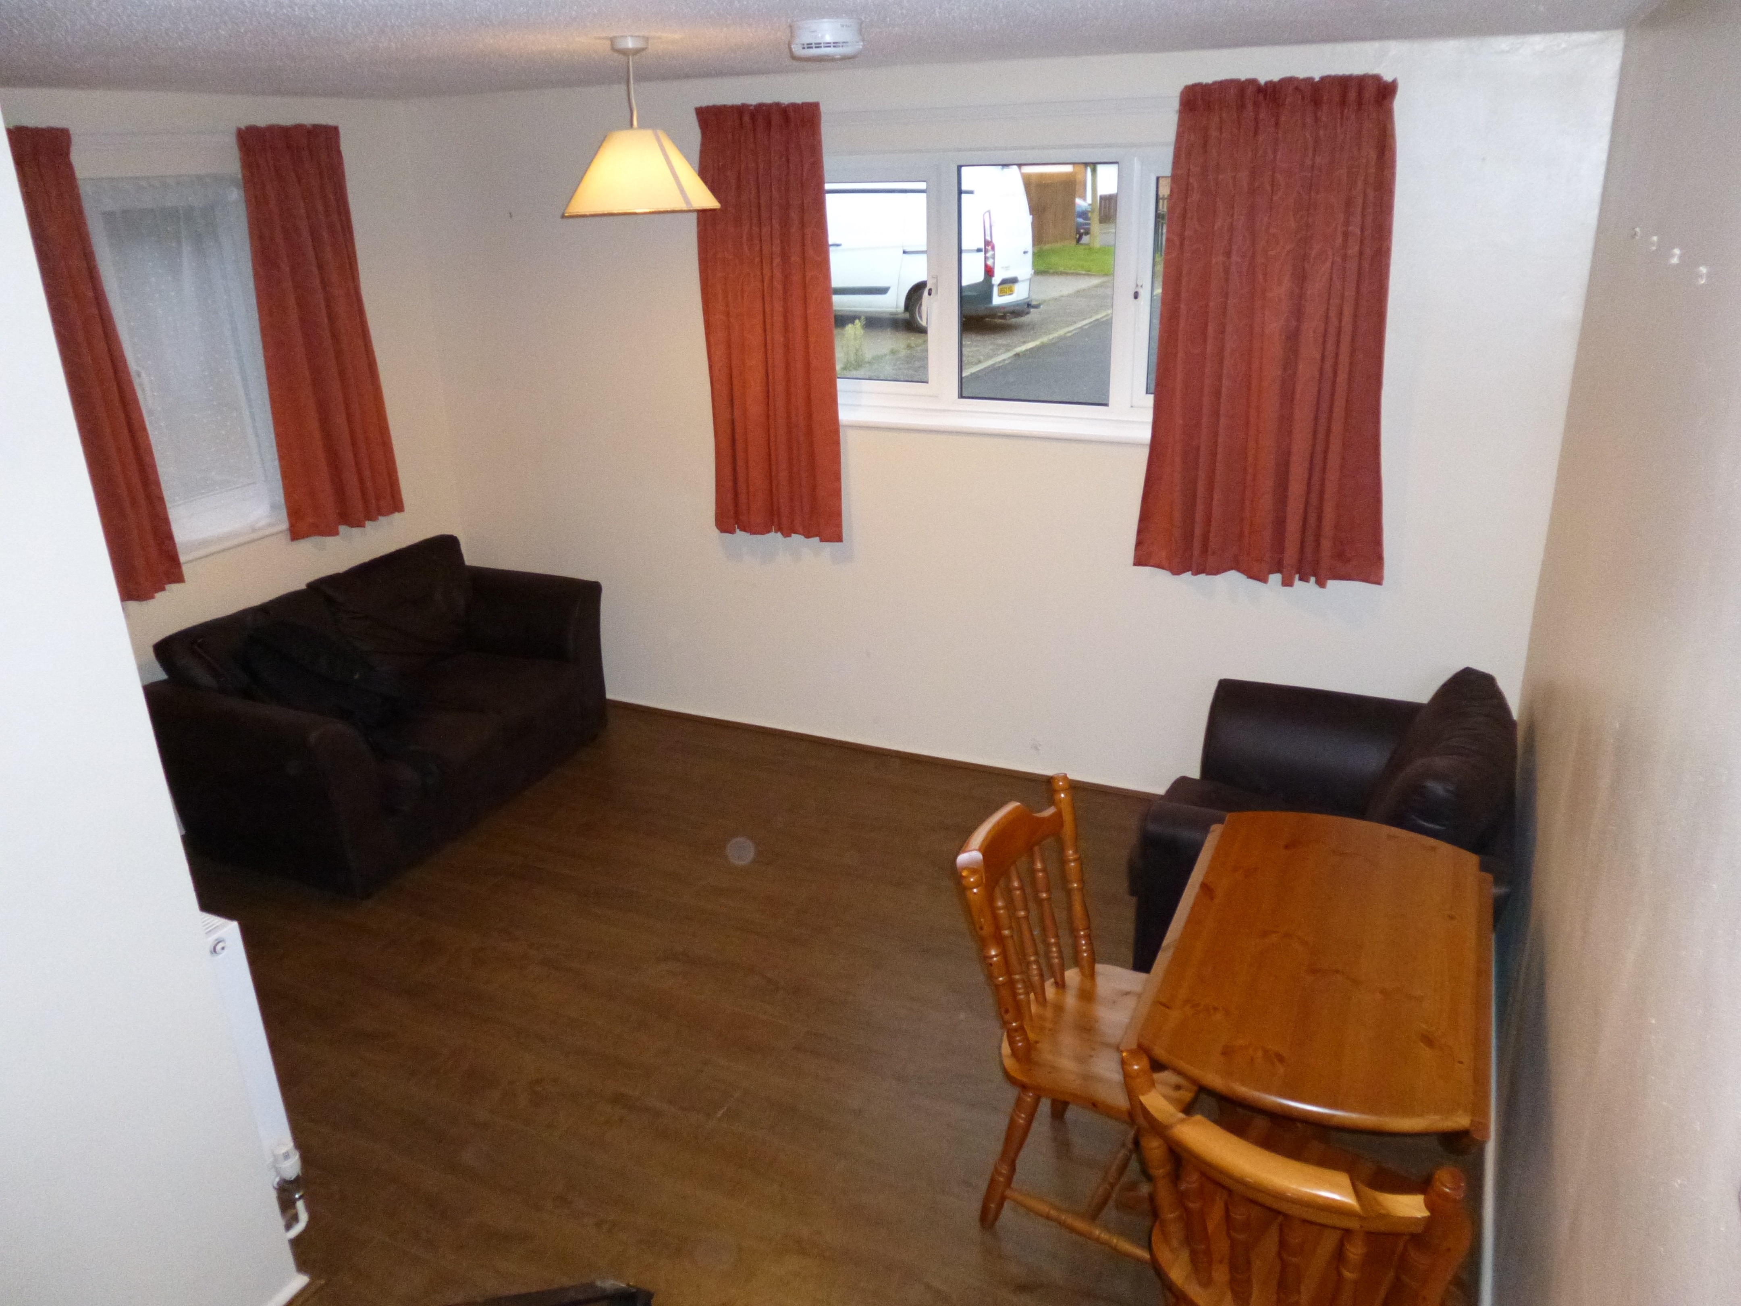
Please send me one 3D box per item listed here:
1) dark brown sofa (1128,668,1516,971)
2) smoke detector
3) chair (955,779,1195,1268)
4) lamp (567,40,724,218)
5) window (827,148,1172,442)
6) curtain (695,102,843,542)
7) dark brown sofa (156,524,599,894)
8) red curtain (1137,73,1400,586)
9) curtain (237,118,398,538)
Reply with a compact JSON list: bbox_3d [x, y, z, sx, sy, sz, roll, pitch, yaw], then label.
[{"bbox_3d":[1.299,0.442,3.576,0.900,0.770,1.030,8,23,23],"label":"dark brown sofa"},{"bbox_3d":[-0.091,-1.280,2.627,0.147,0.065,0.147,-1,21,0],"label":"smoke detector"},{"bbox_3d":[0.490,0.778,2.585,0.465,0.906,0.440,12,25,30],"label":"chair"},{"bbox_3d":[-0.538,-1.214,2.913,0.360,0.375,0.360,-1,21,0],"label":"lamp"},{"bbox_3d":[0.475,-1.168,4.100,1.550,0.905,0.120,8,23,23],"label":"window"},{"bbox_3d":[-0.350,-1.103,4.386,0.530,1.475,0.120,8,23,23],"label":"curtain"},{"bbox_3d":[-1.705,0.115,4.553,0.863,0.810,1.450,8,23,23],"label":"dark brown sofa"},{"bbox_3d":[1.185,-0.891,3.718,0.735,1.455,0.130,8,23,23],"label":"red curtain"},{"bbox_3d":[-1.963,-1.120,4.494,0.120,1.405,0.540,8,23,23],"label":"curtain"}]

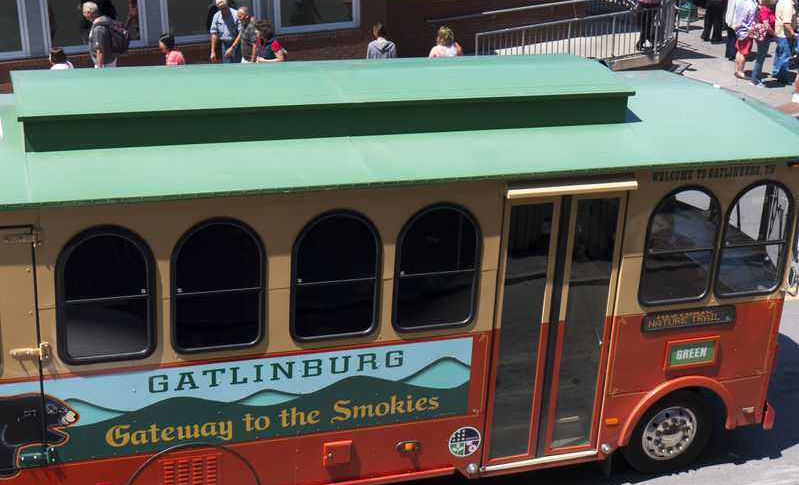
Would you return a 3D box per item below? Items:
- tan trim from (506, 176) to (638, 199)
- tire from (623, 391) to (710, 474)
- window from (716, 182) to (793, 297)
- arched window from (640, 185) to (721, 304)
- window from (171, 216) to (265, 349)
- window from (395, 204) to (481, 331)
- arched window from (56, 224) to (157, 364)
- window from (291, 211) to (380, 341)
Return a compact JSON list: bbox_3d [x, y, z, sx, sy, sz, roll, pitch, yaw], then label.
[{"bbox_3d":[1.270,-0.401,9.422,1.070,0.090,0.100,-4,22,-20],"label":"tan trim"},{"bbox_3d":[2.241,1.576,10.863,0.830,0.830,0.240,-4,22,-20],"label":"tire"},{"bbox_3d":[2.811,-0.029,10.230,0.641,0.986,0.060,-4,22,-20],"label":"window"},{"bbox_3d":[2.182,0.020,10.005,0.649,0.986,0.060,-4,22,-20],"label":"arched window"},{"bbox_3d":[-1.231,0.288,8.786,0.660,0.991,0.060,-4,22,-20],"label":"window"},{"bbox_3d":[0.277,0.172,9.326,0.669,0.991,0.060,-4,22,-20],"label":"window"},{"bbox_3d":[-1.933,0.342,8.534,0.652,0.991,0.060,-4,22,-20],"label":"arched window"},{"bbox_3d":[-0.441,0.227,9.069,0.667,0.991,0.060,-4,22,-20],"label":"window"}]

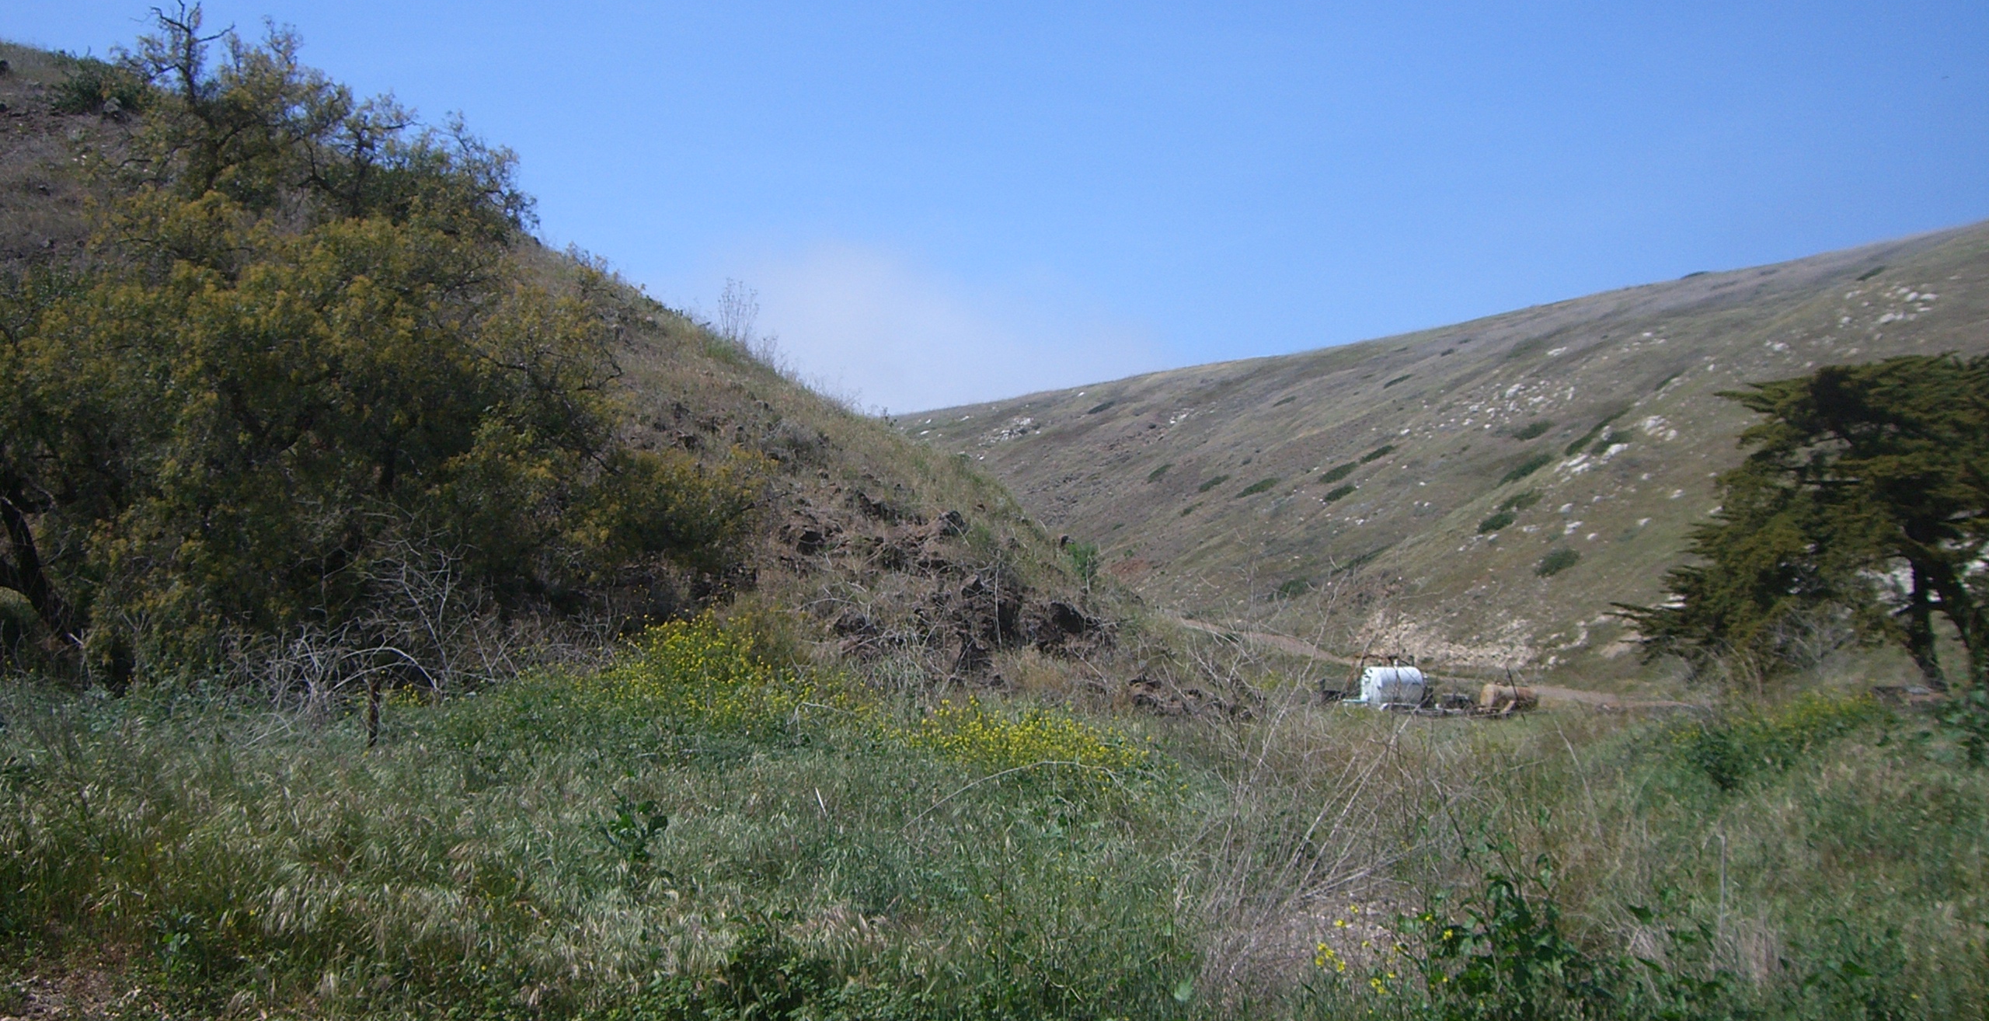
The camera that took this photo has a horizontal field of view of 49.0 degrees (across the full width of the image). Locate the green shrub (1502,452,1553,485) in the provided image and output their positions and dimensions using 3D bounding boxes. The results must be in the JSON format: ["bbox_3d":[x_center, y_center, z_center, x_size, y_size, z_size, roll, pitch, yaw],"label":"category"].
[{"bbox_3d":[50.043,-3.939,205.000,4.700,2.800,3.600,-1,-3,14],"label":"green shrub"}]

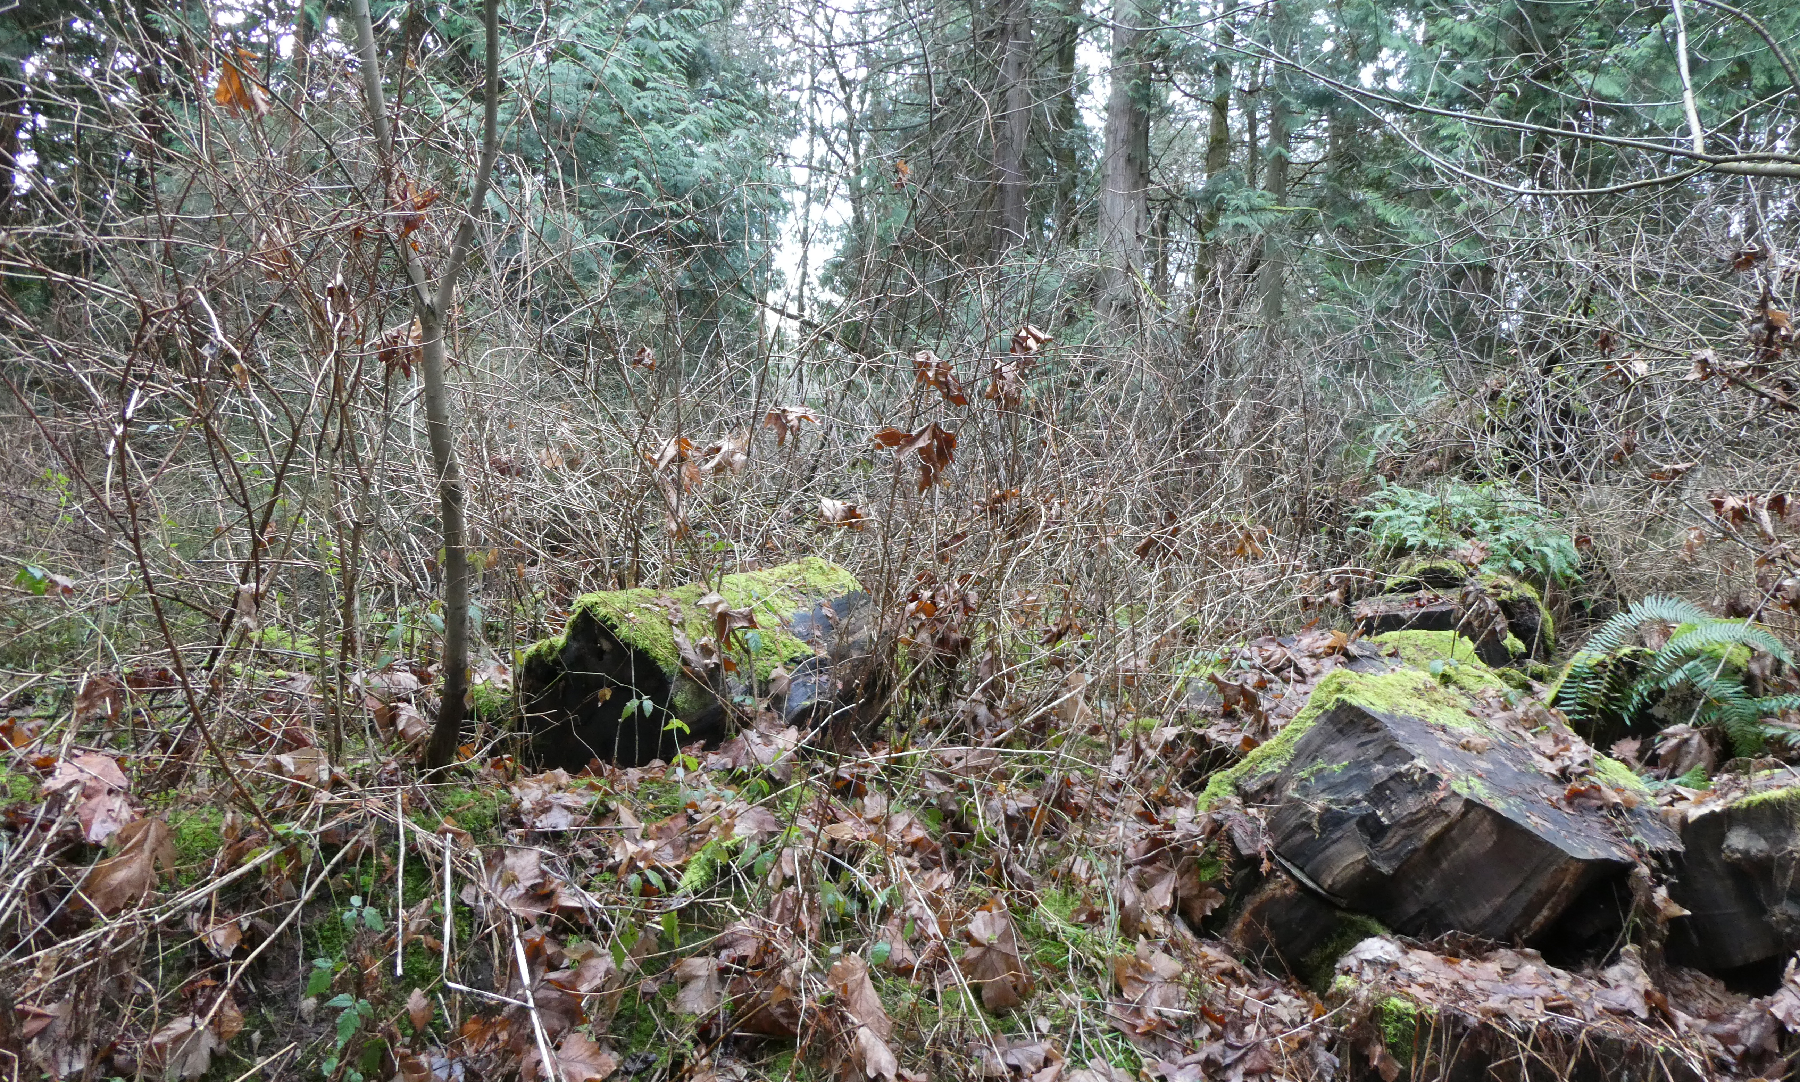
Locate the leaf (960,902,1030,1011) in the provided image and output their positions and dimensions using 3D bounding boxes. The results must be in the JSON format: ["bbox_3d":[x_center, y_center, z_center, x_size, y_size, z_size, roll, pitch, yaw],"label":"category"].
[{"bbox_3d":[0.217,0.949,2.850,0.150,0.250,0.070,0,-30,0],"label":"leaf"}]

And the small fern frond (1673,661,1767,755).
[{"bbox_3d":[2.463,0.503,3.750,0.250,0.260,0.160,3,6,30],"label":"small fern frond"}]

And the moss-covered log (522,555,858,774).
[{"bbox_3d":[-0.813,0.486,5.100,0.660,0.640,1.150,4,11,40],"label":"moss-covered log"}]

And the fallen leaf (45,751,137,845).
[{"bbox_3d":[-1.932,0.611,2.980,0.200,0.220,0.070,-3,-39,-30],"label":"fallen leaf"}]

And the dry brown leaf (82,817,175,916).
[{"bbox_3d":[-1.700,0.714,2.750,0.190,0.200,0.080,-3,-29,-30],"label":"dry brown leaf"}]

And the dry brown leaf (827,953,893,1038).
[{"bbox_3d":[-0.085,0.969,2.650,0.130,0.175,0.070,0,-25,0],"label":"dry brown leaf"}]

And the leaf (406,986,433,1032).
[{"bbox_3d":[-0.961,0.938,2.500,0.050,0.090,0.035,-2,-5,-19],"label":"leaf"}]

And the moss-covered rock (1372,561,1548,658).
[{"bbox_3d":[2.053,0.259,4.550,0.600,0.320,0.420,2,5,23],"label":"moss-covered rock"}]

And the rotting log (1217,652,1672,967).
[{"bbox_3d":[1.451,0.707,3.420,1.060,0.620,0.680,2,5,18],"label":"rotting log"}]

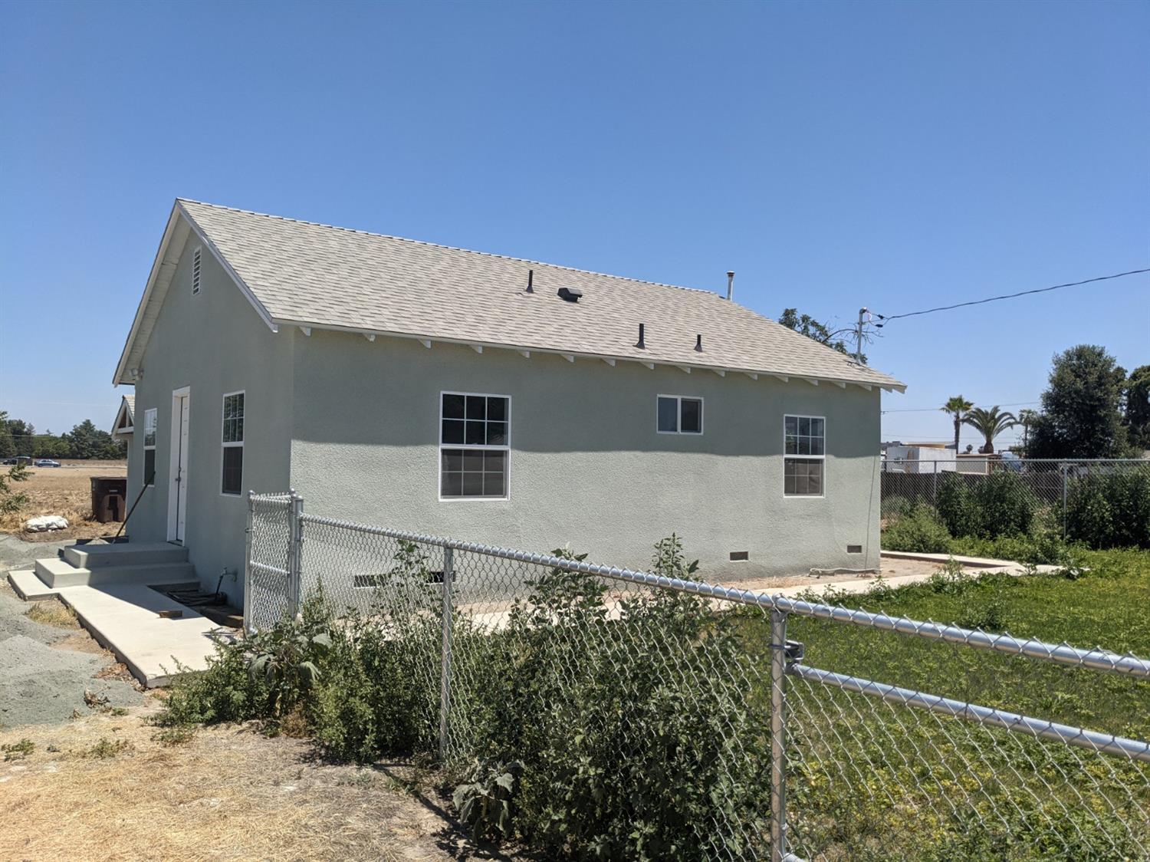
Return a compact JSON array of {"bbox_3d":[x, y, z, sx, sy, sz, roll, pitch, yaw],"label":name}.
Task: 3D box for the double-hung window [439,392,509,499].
[{"bbox_3d":[-1.130,0.188,10.228,0.927,1.217,0.090,3,-3,-37],"label":"double-hung window"}]

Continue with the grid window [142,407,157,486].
[{"bbox_3d":[-6.598,0.265,13.948,0.090,1.190,0.805,3,-3,-37],"label":"grid window"}]

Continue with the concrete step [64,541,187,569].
[{"bbox_3d":[-5.998,1.650,11.984,1.280,0.190,1.250,3,-3,-37],"label":"concrete step"}]

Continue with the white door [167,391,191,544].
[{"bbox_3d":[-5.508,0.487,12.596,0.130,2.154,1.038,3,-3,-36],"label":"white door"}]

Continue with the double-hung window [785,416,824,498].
[{"bbox_3d":[3.513,0.397,13.724,0.950,1.235,0.090,3,-3,-37],"label":"double-hung window"}]

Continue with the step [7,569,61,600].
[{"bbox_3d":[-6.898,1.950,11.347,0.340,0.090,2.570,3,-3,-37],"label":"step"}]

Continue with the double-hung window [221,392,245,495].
[{"bbox_3d":[-4.005,0.157,10.512,0.090,1.218,0.830,3,-3,-37],"label":"double-hung window"}]

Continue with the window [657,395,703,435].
[{"bbox_3d":[1.433,-0.210,12.172,0.862,0.512,0.080,3,-3,-37],"label":"window"}]

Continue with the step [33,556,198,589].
[{"bbox_3d":[-6.122,1.837,11.879,1.590,0.195,1.900,3,-3,-37],"label":"step"}]

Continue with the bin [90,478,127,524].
[{"bbox_3d":[-11.908,1.748,22.918,0.710,1.150,0.840,3,-3,-39],"label":"bin"}]

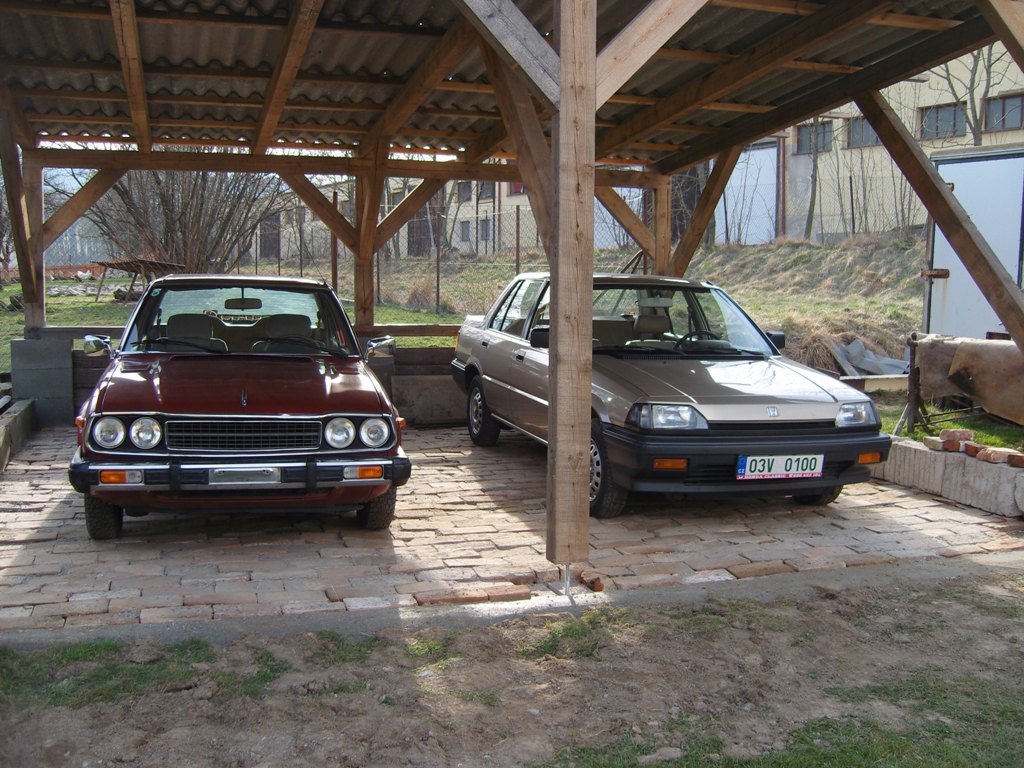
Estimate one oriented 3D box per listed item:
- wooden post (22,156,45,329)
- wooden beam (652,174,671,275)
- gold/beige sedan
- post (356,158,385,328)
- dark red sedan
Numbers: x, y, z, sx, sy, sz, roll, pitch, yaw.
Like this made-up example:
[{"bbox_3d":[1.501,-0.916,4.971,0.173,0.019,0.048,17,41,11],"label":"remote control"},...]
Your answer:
[{"bbox_3d":[-4.130,-1.215,8.700,0.145,1.550,0.145,0,7,-10],"label":"wooden post"},{"bbox_3d":[1.441,-1.226,9.600,0.140,1.500,0.140,0,7,-10],"label":"wooden beam"},{"bbox_3d":[0.813,-0.064,7.110,1.650,1.385,4.145,-1,7,-17],"label":"gold/beige sedan"},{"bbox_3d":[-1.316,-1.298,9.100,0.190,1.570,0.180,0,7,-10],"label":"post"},{"bbox_3d":[-1.732,-0.013,6.471,1.630,1.340,4.150,-1,7,-15],"label":"dark red sedan"}]

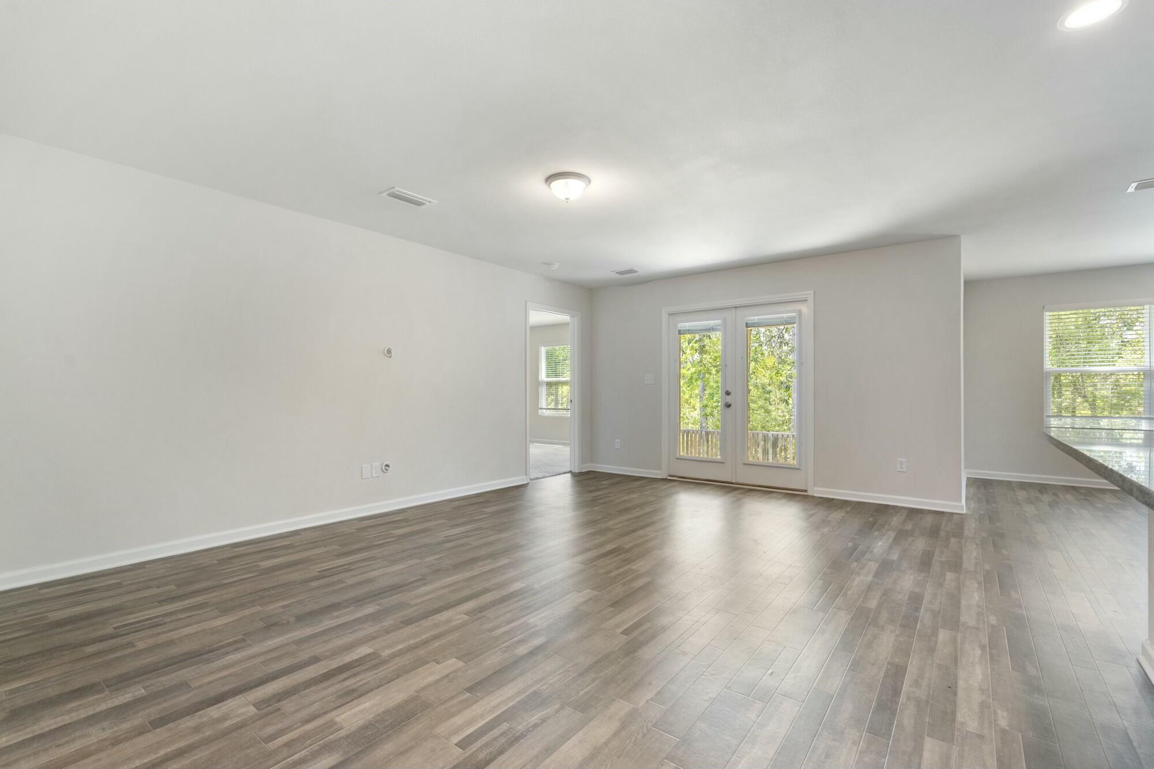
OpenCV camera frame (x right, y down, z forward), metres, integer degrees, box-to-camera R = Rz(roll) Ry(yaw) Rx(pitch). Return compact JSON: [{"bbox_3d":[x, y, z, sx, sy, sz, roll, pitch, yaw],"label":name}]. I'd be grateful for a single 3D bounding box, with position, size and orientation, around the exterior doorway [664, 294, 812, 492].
[{"bbox_3d":[1.765,0.123,5.784,1.585,1.980,0.070,-1,-1,38],"label":"exterior doorway"}]

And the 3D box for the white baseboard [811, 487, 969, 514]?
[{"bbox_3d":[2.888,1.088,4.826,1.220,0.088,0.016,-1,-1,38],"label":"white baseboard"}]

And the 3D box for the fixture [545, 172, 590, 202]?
[{"bbox_3d":[-0.059,-1.265,3.369,0.300,0.136,0.300,0,-1,0],"label":"fixture"}]

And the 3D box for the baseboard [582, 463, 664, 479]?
[{"bbox_3d":[0.559,1.107,6.514,1.070,0.088,0.220,-1,-1,38],"label":"baseboard"}]

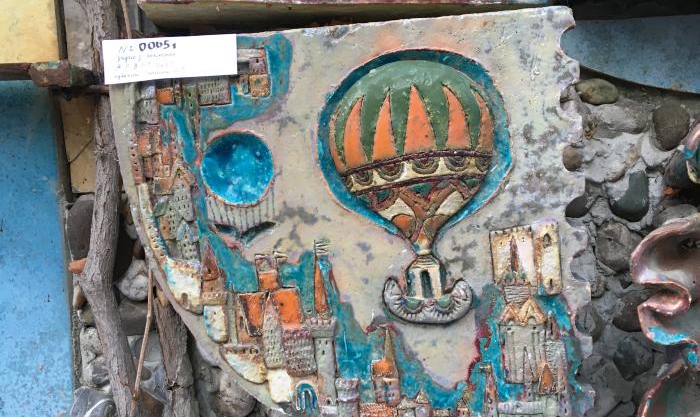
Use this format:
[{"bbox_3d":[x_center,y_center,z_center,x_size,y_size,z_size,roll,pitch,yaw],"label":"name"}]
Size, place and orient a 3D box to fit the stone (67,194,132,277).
[{"bbox_3d":[-0.243,0.026,0.757,0.064,0.077,0.051,-1,5,0],"label":"stone"}]

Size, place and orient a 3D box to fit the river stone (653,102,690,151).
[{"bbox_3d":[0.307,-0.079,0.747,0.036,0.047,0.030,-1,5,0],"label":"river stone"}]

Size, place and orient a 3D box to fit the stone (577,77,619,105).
[{"bbox_3d":[0.242,-0.115,0.765,0.041,0.026,0.025,-2,8,2],"label":"stone"}]

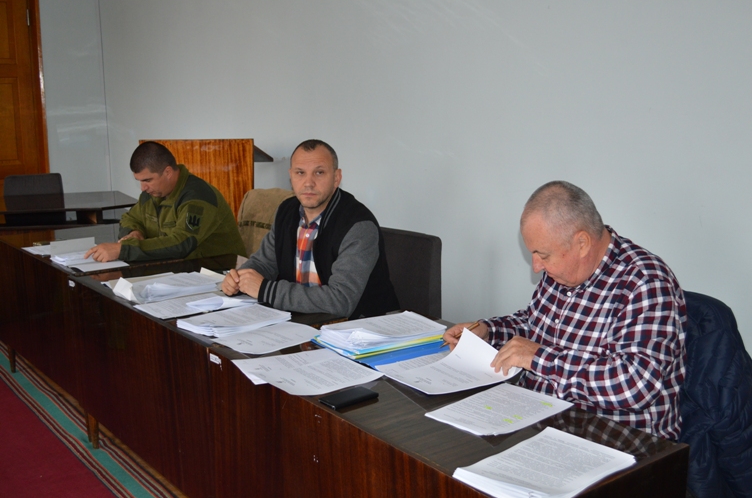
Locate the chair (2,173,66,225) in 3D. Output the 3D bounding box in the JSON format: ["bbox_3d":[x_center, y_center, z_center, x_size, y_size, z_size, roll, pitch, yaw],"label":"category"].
[{"bbox_3d":[-2.375,-0.088,6.181,0.440,0.841,0.520,-5,12,-23],"label":"chair"}]

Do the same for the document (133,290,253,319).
[{"bbox_3d":[-0.643,0.187,3.018,0.297,0.020,0.210,-9,14,-37],"label":"document"}]

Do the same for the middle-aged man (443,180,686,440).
[{"bbox_3d":[0.490,0.452,2.277,0.640,1.260,0.610,-4,12,-21],"label":"middle-aged man"}]

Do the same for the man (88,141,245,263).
[{"bbox_3d":[-0.891,0.137,3.961,0.700,1.240,0.620,-8,14,-37],"label":"man"}]

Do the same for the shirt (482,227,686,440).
[{"bbox_3d":[0.511,0.264,2.227,0.460,0.640,0.580,-8,13,-36],"label":"shirt"}]

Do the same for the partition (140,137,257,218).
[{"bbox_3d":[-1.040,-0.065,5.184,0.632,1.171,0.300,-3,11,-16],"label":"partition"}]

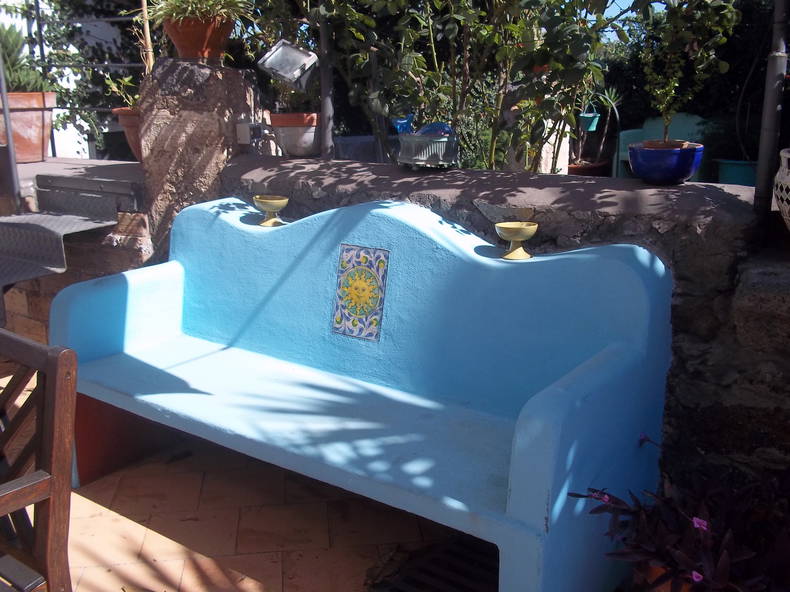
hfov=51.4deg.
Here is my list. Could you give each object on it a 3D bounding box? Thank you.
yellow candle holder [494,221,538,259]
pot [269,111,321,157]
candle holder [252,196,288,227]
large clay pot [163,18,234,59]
[{"bbox_3d":[0.374,-0.167,2.520,0.130,0.100,0.130,1,14,0],"label":"yellow candle holder"},{"bbox_3d":[-0.531,-0.853,4.350,0.255,0.227,0.255,1,14,0],"label":"pot"},{"bbox_3d":[-0.463,-0.315,3.070,0.131,0.100,0.131,1,14,0],"label":"candle holder"},{"bbox_3d":[-0.869,-1.135,3.640,0.307,0.182,0.307,1,14,0],"label":"large clay pot"}]

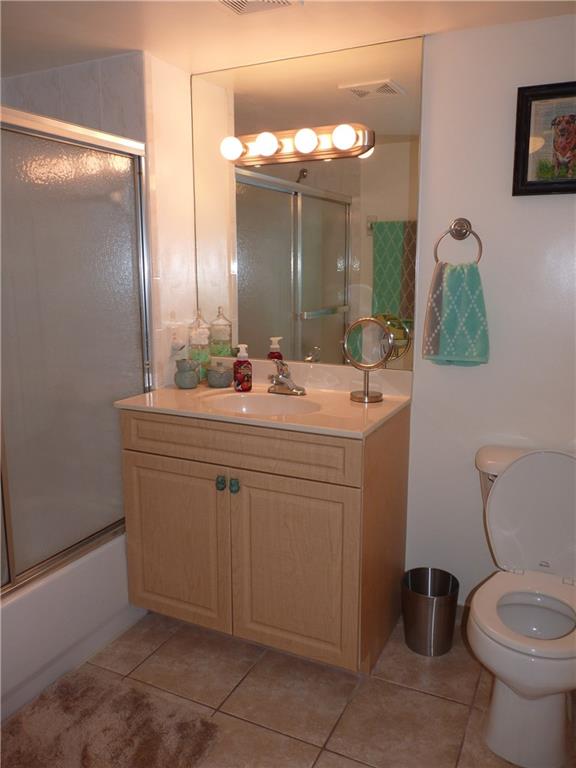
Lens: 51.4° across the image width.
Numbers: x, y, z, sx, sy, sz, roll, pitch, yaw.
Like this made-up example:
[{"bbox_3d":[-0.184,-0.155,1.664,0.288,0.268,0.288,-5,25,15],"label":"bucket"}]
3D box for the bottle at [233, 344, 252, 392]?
[{"bbox_3d":[-0.171,-0.059,2.282,0.070,0.182,0.070,-1,11,-6],"label":"bottle"}]

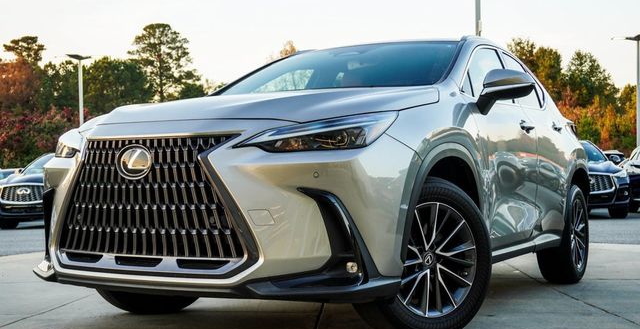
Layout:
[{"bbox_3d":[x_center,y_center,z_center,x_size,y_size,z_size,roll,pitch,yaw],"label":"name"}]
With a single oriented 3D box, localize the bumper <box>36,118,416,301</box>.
[{"bbox_3d":[-0.568,0.214,3.487,1.860,0.700,0.640,-2,-3,30],"label":"bumper"}]

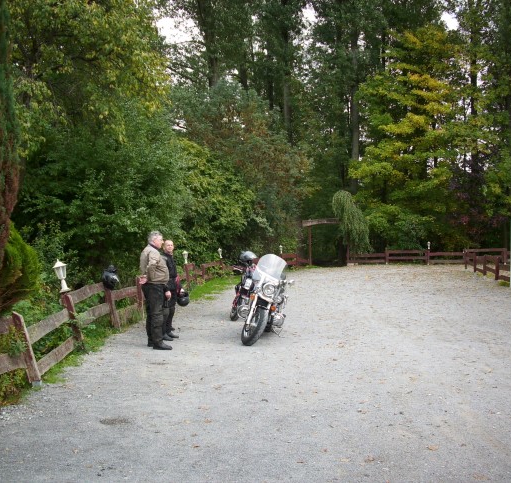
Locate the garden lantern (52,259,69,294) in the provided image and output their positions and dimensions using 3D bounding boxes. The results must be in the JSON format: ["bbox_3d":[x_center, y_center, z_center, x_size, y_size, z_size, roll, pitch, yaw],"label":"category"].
[{"bbox_3d":[-2.940,0.515,8.700,0.210,0.500,0.210,-10,0,0],"label":"garden lantern"}]

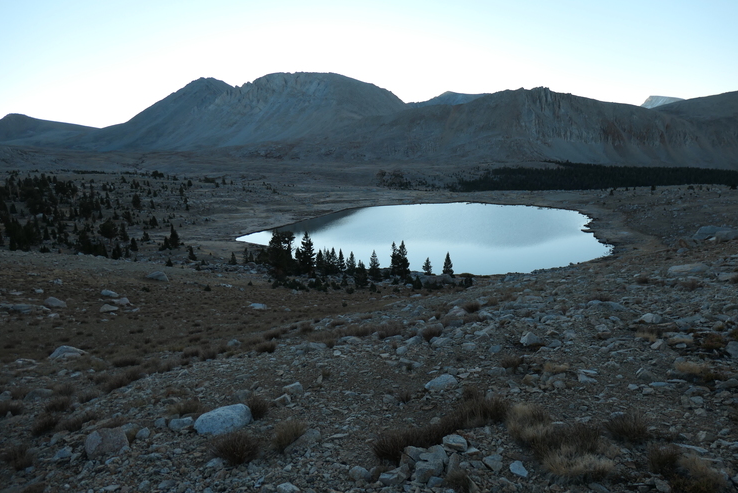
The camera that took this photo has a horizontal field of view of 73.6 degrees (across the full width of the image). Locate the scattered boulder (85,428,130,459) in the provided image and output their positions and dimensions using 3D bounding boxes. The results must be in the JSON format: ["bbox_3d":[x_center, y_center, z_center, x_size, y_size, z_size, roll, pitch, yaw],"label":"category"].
[{"bbox_3d":[-2.794,2.105,5.269,0.456,0.308,0.329,0,11,0],"label":"scattered boulder"}]

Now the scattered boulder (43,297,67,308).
[{"bbox_3d":[-19.705,3.520,31.000,1.480,0.680,1.100,-7,12,-33],"label":"scattered boulder"}]

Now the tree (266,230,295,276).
[{"bbox_3d":[-18.841,1.490,105.000,6.195,9.905,5.429,0,11,0],"label":"tree"}]

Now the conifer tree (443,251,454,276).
[{"bbox_3d":[18.053,4.088,112.000,2.300,5.500,2.300,0,11,0],"label":"conifer tree"}]

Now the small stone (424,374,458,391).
[{"bbox_3d":[0.826,1.572,5.700,0.380,0.150,0.270,0,11,0],"label":"small stone"}]

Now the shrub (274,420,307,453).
[{"bbox_3d":[-0.629,1.522,3.950,0.280,0.250,0.270,-2,10,-10],"label":"shrub"}]

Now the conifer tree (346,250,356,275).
[{"bbox_3d":[-4.164,3.601,111.000,2.200,5.500,2.200,0,11,0],"label":"conifer tree"}]

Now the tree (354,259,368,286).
[{"bbox_3d":[-1.164,3.875,70.000,2.000,3.700,2.000,0,10,-1],"label":"tree"}]

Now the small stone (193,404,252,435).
[{"bbox_3d":[-1.719,2.029,5.786,0.660,0.304,0.442,0,11,0],"label":"small stone"}]

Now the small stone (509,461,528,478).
[{"bbox_3d":[1.061,1.583,3.500,0.130,0.070,0.140,0,11,0],"label":"small stone"}]

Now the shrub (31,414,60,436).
[{"bbox_3d":[-4.240,2.346,6.464,0.356,0.271,0.312,0,11,0],"label":"shrub"}]

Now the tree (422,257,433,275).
[{"bbox_3d":[13.403,4.353,113.000,2.400,4.200,2.300,0,11,0],"label":"tree"}]

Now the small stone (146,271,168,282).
[{"bbox_3d":[-23.586,3.345,55.000,2.600,1.250,1.900,0,11,0],"label":"small stone"}]

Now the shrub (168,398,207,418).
[{"bbox_3d":[-2.473,2.207,6.719,0.520,0.230,0.400,0,11,0],"label":"shrub"}]

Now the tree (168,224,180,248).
[{"bbox_3d":[-43.492,-2.163,110.000,2.600,5.200,2.600,-4,11,-21],"label":"tree"}]

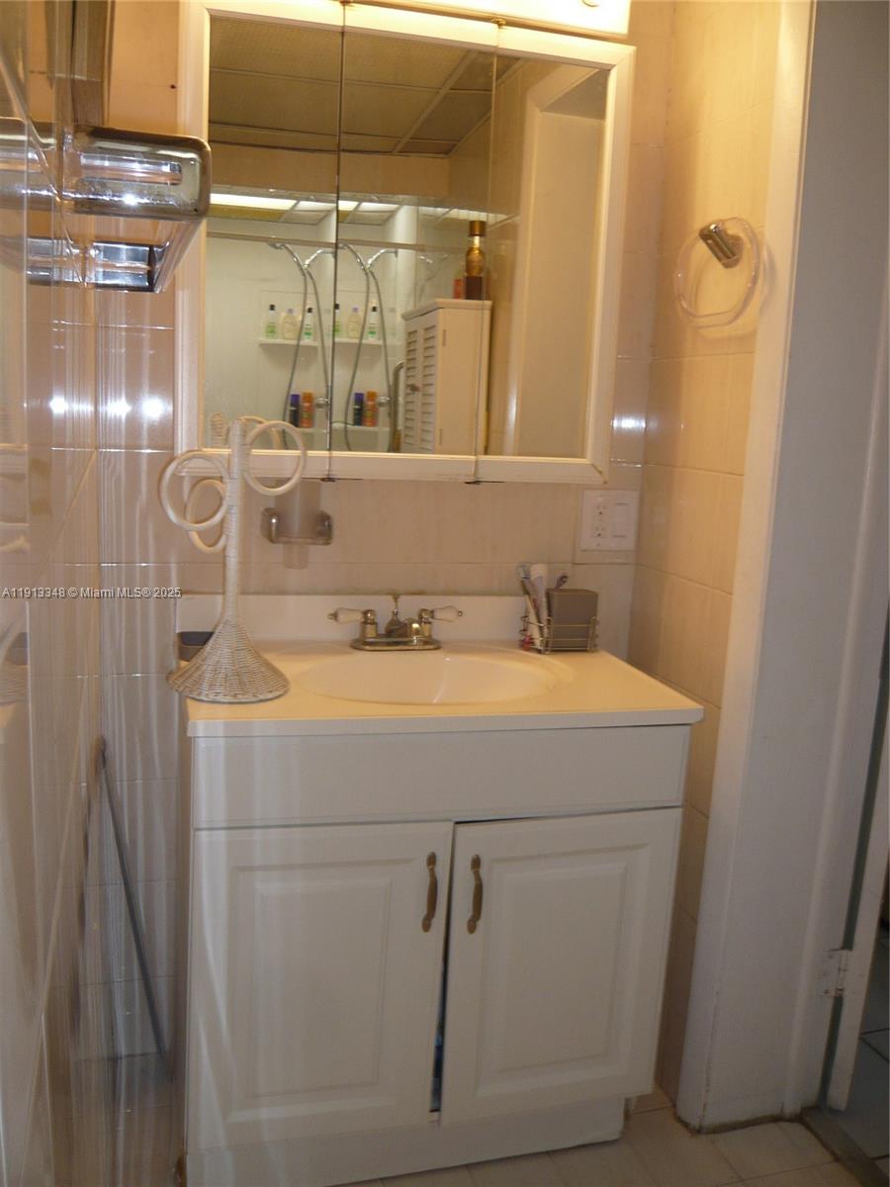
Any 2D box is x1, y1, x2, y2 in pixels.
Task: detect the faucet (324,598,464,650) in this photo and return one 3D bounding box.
[{"bbox_3d":[-0.078,0.061,1.729,0.252,0.094,0.144,0,10,-14],"label":"faucet"}]

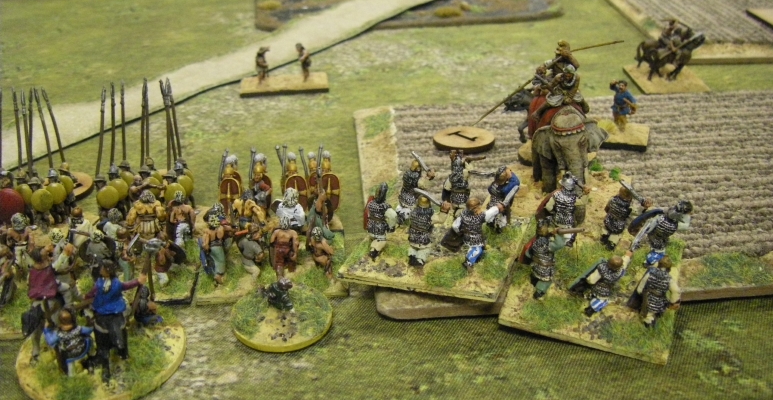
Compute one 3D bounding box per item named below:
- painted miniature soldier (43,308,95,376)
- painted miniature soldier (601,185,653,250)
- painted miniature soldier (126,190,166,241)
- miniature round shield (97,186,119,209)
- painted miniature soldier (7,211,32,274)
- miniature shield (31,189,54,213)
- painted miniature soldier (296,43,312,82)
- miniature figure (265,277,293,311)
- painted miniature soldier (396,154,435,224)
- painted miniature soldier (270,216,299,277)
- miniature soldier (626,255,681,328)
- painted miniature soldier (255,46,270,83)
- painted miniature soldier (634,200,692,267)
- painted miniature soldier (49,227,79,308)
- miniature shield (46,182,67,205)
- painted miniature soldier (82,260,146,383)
[{"bbox_3d":[-0.075,0.033,0.200,0.011,0.015,0.009,-8,31,-14],"label":"painted miniature soldier"},{"bbox_3d":[0.063,0.004,0.226,0.013,0.018,0.009,13,41,17],"label":"painted miniature soldier"},{"bbox_3d":[-0.070,0.005,0.245,0.012,0.017,0.008,-4,27,-9],"label":"painted miniature soldier"},{"bbox_3d":[-0.085,-0.001,0.255,0.007,0.007,0.002,-4,15,-9],"label":"miniature round shield"},{"bbox_3d":[-0.100,0.012,0.230,0.009,0.018,0.008,-4,27,-11],"label":"painted miniature soldier"},{"bbox_3d":[-0.098,0.000,0.243,0.006,0.006,0.002,-2,15,-4],"label":"miniature shield"},{"bbox_3d":[-0.037,-0.062,0.381,0.007,0.018,0.006,0,27,-2],"label":"painted miniature soldier"},{"bbox_3d":[-0.028,0.024,0.223,0.009,0.007,0.006,-17,32,-31],"label":"miniature figure"},{"bbox_3d":[0.008,-0.003,0.237,0.010,0.019,0.009,9,29,18],"label":"painted miniature soldier"},{"bbox_3d":[-0.028,0.012,0.238,0.007,0.016,0.009,-2,26,0],"label":"painted miniature soldier"},{"bbox_3d":[0.064,0.022,0.204,0.012,0.018,0.009,10,41,14],"label":"miniature soldier"},{"bbox_3d":[-0.053,-0.058,0.367,0.007,0.015,0.007,7,28,13],"label":"painted miniature soldier"},{"bbox_3d":[0.071,0.009,0.219,0.014,0.015,0.009,14,30,25],"label":"painted miniature soldier"},{"bbox_3d":[-0.084,0.017,0.218,0.009,0.020,0.009,-8,28,-18],"label":"painted miniature soldier"},{"bbox_3d":[-0.096,-0.002,0.246,0.006,0.006,0.002,-2,15,-4],"label":"miniature shield"},{"bbox_3d":[-0.063,0.027,0.200,0.015,0.027,0.024,-8,31,-14],"label":"painted miniature soldier"}]

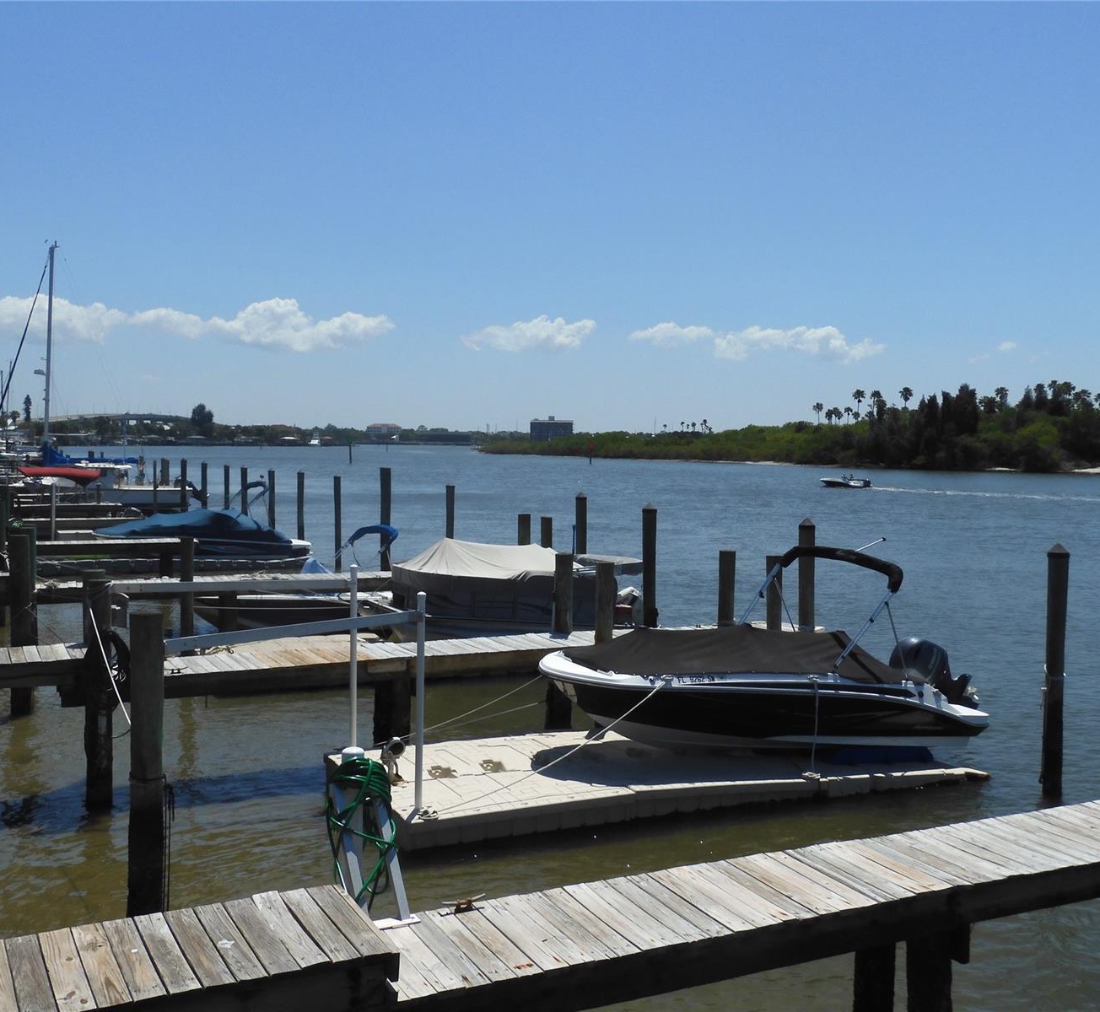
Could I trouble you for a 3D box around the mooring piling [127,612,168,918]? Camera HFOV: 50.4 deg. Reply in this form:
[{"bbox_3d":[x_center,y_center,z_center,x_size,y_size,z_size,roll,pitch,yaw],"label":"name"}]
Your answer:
[{"bbox_3d":[-3.347,2.208,9.780,0.289,2.627,0.289,-1,3,-23],"label":"mooring piling"}]

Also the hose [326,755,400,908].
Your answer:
[{"bbox_3d":[-1.088,1.887,6.764,0.360,0.830,0.340,-1,3,-25],"label":"hose"}]

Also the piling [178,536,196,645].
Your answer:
[{"bbox_3d":[-6.441,1.670,20.785,0.240,2.240,0.240,1,3,0],"label":"piling"}]

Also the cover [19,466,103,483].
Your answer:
[{"bbox_3d":[-19.227,-1.203,46.016,3.100,0.750,1.300,-1,3,-25],"label":"cover"}]

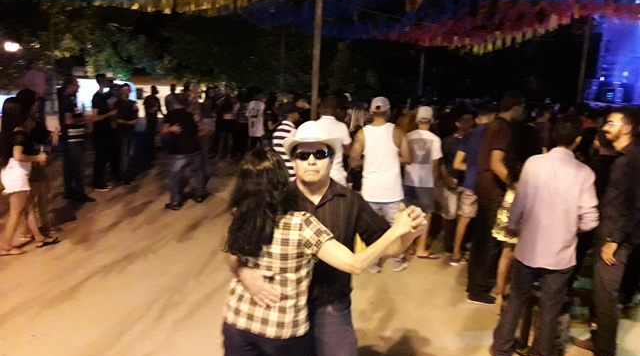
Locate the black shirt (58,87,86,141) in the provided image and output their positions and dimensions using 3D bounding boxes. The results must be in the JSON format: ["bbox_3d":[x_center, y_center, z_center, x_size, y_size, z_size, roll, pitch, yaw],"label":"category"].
[{"bbox_3d":[-3.547,-0.896,7.420,0.360,0.730,0.440,5,11,11],"label":"black shirt"}]

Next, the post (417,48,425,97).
[{"bbox_3d":[3.074,-2.643,15.758,0.130,3.300,0.130,2,11,0],"label":"post"}]

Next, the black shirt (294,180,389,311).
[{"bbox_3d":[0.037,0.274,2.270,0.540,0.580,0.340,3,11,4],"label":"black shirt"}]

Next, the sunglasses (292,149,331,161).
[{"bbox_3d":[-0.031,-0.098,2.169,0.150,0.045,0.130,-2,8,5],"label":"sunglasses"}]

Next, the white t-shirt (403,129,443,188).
[{"bbox_3d":[1.099,-0.200,5.497,0.450,0.660,0.270,5,11,12],"label":"white t-shirt"}]

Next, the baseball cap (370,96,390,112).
[{"bbox_3d":[0.597,-0.720,5.070,0.180,0.150,0.250,6,11,16],"label":"baseball cap"}]

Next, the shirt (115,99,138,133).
[{"bbox_3d":[-3.257,-1.039,8.713,0.420,0.610,0.260,4,11,8],"label":"shirt"}]

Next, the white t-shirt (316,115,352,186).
[{"bbox_3d":[0.088,-0.271,5.340,0.480,0.730,0.270,4,11,8],"label":"white t-shirt"}]

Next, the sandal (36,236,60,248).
[{"bbox_3d":[-2.877,0.699,5.485,0.245,0.080,0.100,-5,13,-35],"label":"sandal"}]

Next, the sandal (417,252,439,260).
[{"bbox_3d":[1.196,0.842,5.690,0.260,0.070,0.100,3,11,2],"label":"sandal"}]

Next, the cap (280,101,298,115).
[{"bbox_3d":[-0.333,-0.769,5.650,0.250,0.145,0.175,-5,13,-34],"label":"cap"}]

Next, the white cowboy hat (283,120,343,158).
[{"bbox_3d":[-0.030,-0.170,2.227,0.260,0.150,0.320,0,4,1],"label":"white cowboy hat"}]

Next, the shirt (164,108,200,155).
[{"bbox_3d":[-1.939,-0.656,7.300,0.490,0.630,0.350,-3,12,-25],"label":"shirt"}]

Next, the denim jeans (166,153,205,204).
[{"bbox_3d":[-1.940,-0.033,7.496,0.500,0.820,0.360,0,11,-12],"label":"denim jeans"}]

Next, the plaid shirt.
[{"bbox_3d":[-0.172,0.384,2.150,0.440,0.540,0.290,6,12,20],"label":"plaid shirt"}]

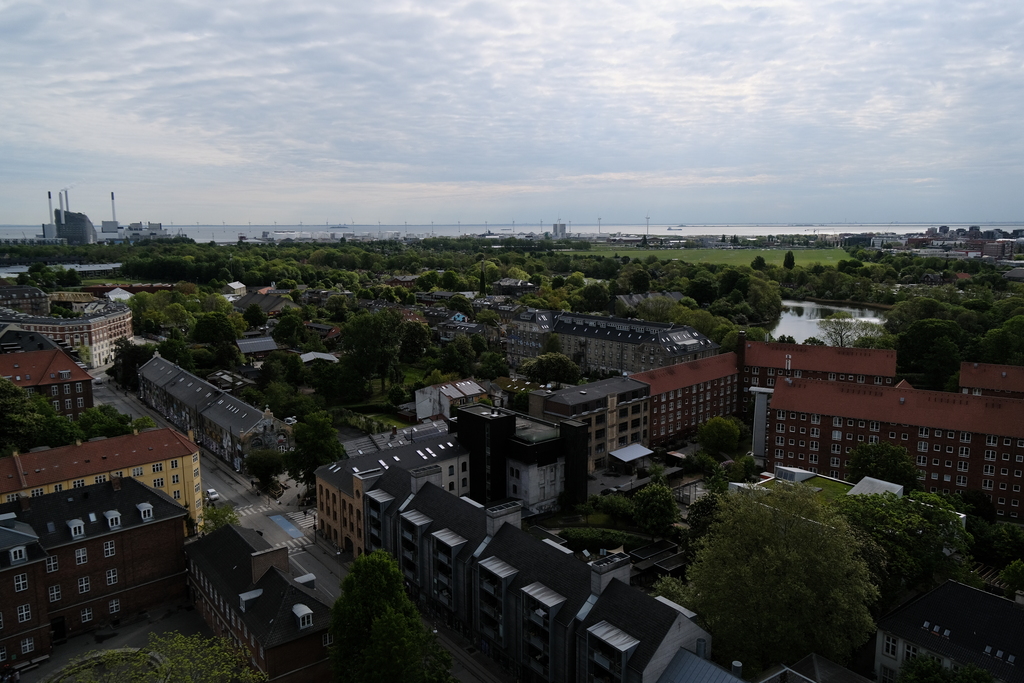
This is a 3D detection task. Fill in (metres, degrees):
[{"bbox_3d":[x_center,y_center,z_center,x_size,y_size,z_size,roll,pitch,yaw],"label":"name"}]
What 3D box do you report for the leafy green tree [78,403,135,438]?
[{"bbox_3d":[-89.750,20.250,164.700,12.990,12.320,12.990,-5,10,-29],"label":"leafy green tree"}]

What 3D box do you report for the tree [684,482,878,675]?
[{"bbox_3d":[32.000,28.740,89.040,21.000,22.800,21.000,0,9,0],"label":"tree"}]

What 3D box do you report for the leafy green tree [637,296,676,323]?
[{"bbox_3d":[68.765,-9.940,350.320,18.359,22.348,18.359,0,9,0],"label":"leafy green tree"}]

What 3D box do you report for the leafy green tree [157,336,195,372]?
[{"bbox_3d":[-123.018,6.451,270.647,13.475,16.391,13.475,0,9,0],"label":"leafy green tree"}]

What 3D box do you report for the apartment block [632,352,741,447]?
[{"bbox_3d":[43.420,13.730,192.420,41.500,15.800,12.000,-9,13,-43],"label":"apartment block"}]

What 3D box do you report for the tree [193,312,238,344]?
[{"bbox_3d":[-136.592,-4.785,339.335,20.245,16.694,20.245,0,9,0],"label":"tree"}]

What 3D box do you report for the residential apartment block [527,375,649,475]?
[{"bbox_3d":[19.169,20.034,178.625,29.777,18.277,12.937,-9,13,-43],"label":"residential apartment block"}]

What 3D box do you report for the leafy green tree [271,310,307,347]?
[{"bbox_3d":[-97.500,-4.790,324.400,13.800,13.800,13.800,0,9,0],"label":"leafy green tree"}]

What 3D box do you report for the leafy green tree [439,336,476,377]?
[{"bbox_3d":[-20.734,5.979,274.812,12.963,15.487,12.963,0,9,0],"label":"leafy green tree"}]

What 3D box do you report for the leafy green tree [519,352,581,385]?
[{"bbox_3d":[12.600,9.760,240.140,19.600,12.000,19.600,0,9,0],"label":"leafy green tree"}]

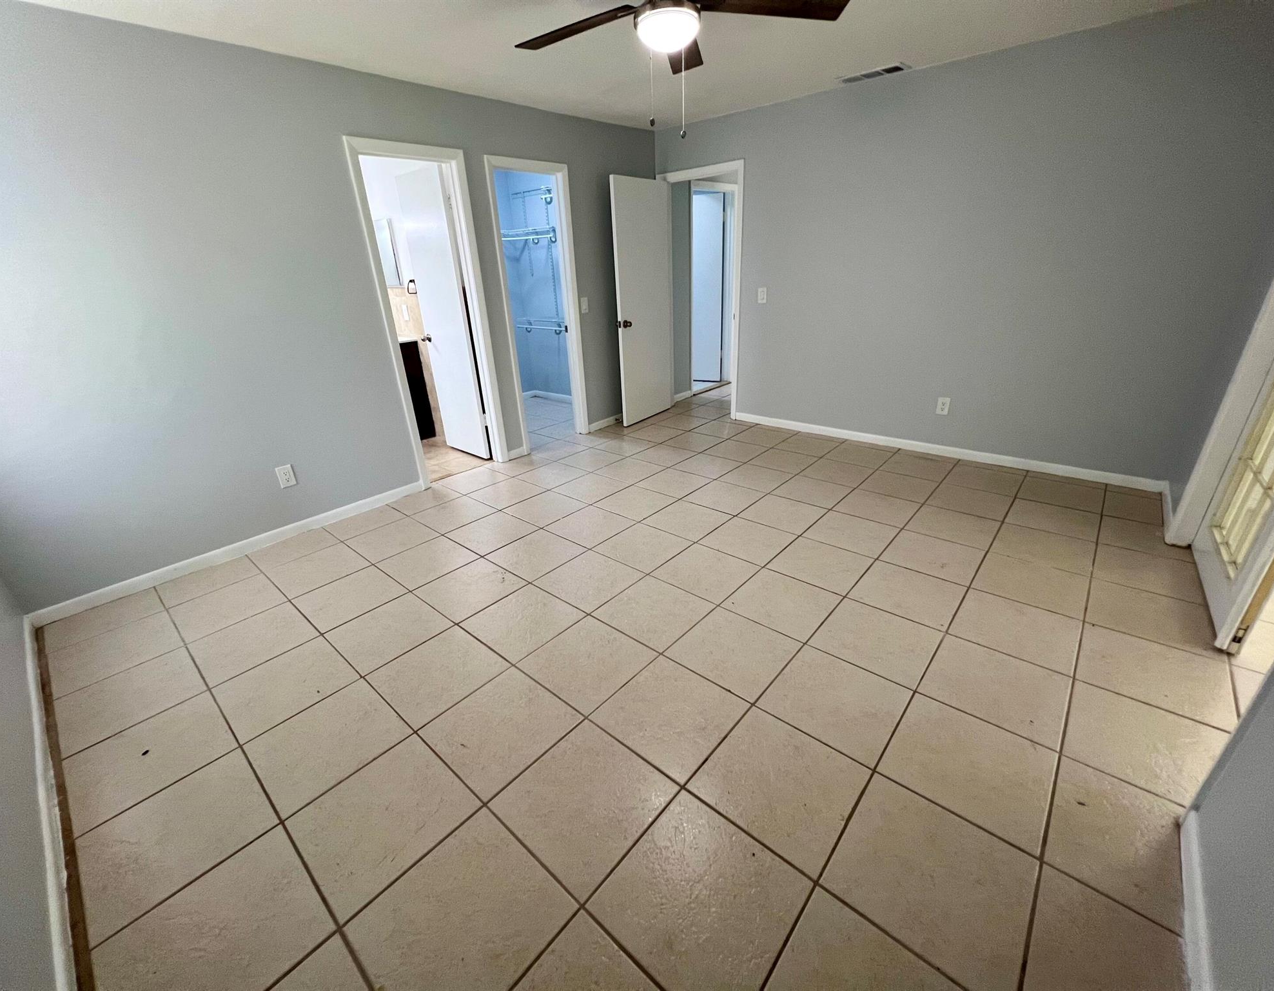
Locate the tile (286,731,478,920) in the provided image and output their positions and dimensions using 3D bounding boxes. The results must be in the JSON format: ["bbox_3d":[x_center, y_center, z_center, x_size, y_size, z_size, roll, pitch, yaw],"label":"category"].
[{"bbox_3d":[-0.743,0.943,1.466,0.407,0.012,0.400,18,31,38],"label":"tile"}]

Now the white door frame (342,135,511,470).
[{"bbox_3d":[-1.374,-1.120,3.384,0.120,2.100,0.716,21,34,40],"label":"white door frame"}]

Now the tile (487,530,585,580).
[{"bbox_3d":[-0.554,0.329,2.755,0.398,0.010,0.398,17,31,38],"label":"tile"}]

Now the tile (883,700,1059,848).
[{"bbox_3d":[0.991,0.802,1.486,0.406,0.010,0.406,18,31,38],"label":"tile"}]

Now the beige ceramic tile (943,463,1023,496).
[{"bbox_3d":[2.398,-0.102,3.422,0.400,0.010,0.400,17,31,38],"label":"beige ceramic tile"}]

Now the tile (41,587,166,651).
[{"bbox_3d":[-2.516,0.585,2.356,0.291,0.010,0.394,18,31,38],"label":"tile"}]

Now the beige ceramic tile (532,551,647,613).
[{"bbox_3d":[-0.237,0.422,2.485,0.406,0.010,0.406,18,31,38],"label":"beige ceramic tile"}]

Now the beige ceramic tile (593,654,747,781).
[{"bbox_3d":[0.113,0.729,1.668,0.393,0.010,0.393,17,31,38],"label":"beige ceramic tile"}]

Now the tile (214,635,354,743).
[{"bbox_3d":[-1.381,0.747,1.963,0.412,0.012,0.402,18,31,37],"label":"tile"}]

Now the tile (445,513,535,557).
[{"bbox_3d":[-0.861,0.221,2.950,0.393,0.010,0.393,17,31,38],"label":"tile"}]

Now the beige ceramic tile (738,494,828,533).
[{"bbox_3d":[0.905,0.113,3.067,0.406,0.010,0.406,18,31,38],"label":"beige ceramic tile"}]

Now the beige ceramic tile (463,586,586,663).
[{"bbox_3d":[-0.505,0.560,2.216,0.400,0.010,0.400,17,31,38],"label":"beige ceramic tile"}]

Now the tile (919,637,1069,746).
[{"bbox_3d":[1.229,0.654,1.704,0.393,0.010,0.393,17,31,38],"label":"tile"}]

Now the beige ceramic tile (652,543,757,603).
[{"bbox_3d":[0.340,0.378,2.446,0.393,0.010,0.393,17,31,38],"label":"beige ceramic tile"}]

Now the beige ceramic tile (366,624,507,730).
[{"bbox_3d":[-0.780,0.701,1.961,0.395,0.012,0.395,19,33,37],"label":"beige ceramic tile"}]

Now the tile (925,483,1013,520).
[{"bbox_3d":[2.104,0.038,3.132,0.400,0.010,0.400,17,31,38],"label":"tile"}]

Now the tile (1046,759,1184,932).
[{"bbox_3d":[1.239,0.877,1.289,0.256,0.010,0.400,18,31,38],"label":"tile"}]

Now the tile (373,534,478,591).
[{"bbox_3d":[-1.145,0.366,2.732,0.400,0.010,0.400,17,31,38],"label":"tile"}]

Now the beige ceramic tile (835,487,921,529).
[{"bbox_3d":[1.493,0.079,3.084,0.406,0.010,0.406,18,31,38],"label":"beige ceramic tile"}]

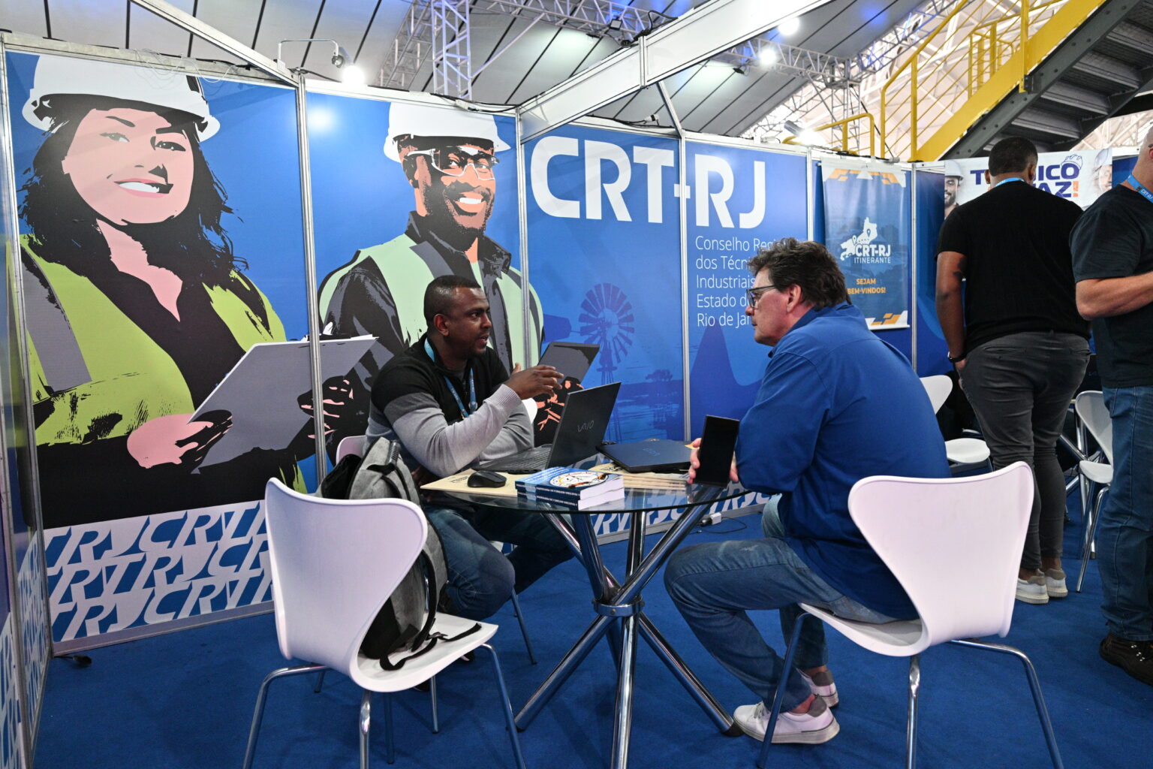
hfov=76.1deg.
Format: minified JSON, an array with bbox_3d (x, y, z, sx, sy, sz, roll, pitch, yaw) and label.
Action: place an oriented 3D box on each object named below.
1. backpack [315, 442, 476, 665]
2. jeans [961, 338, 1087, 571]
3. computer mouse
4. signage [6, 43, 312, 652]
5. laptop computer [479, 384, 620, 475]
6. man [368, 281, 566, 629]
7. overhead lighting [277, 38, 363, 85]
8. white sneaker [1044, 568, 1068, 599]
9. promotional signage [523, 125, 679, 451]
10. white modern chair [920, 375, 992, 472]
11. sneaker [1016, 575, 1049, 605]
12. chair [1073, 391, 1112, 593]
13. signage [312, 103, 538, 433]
[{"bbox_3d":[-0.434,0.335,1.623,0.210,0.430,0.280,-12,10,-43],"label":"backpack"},{"bbox_3d":[1.792,0.256,2.969,0.430,0.950,0.320,-1,4,6],"label":"jeans"},{"bbox_3d":[-0.223,0.240,1.876,0.099,0.037,0.061,0,4,20],"label":"computer mouse"},{"bbox_3d":[-1.523,-0.143,2.849,0.950,2.090,0.040,-4,4,-30],"label":"signage"},{"bbox_3d":[-0.079,0.109,2.084,0.307,0.220,0.345,0,4,26],"label":"laptop computer"},{"bbox_3d":[-0.354,0.317,2.263,0.740,1.300,0.580,1,5,34],"label":"man"},{"bbox_3d":[-1.008,-1.266,2.865,0.350,0.190,0.090,-1,4,15],"label":"overhead lighting"},{"bbox_3d":[1.970,0.778,3.041,0.105,0.110,0.290,0,4,27],"label":"white sneaker"},{"bbox_3d":[0.184,-0.259,3.821,0.950,2.090,0.040,-4,4,-30],"label":"promotional signage"},{"bbox_3d":[1.913,0.371,3.904,0.510,0.820,0.490,-3,4,-20],"label":"white modern chair"},{"bbox_3d":[1.764,0.794,3.014,0.108,0.115,0.295,-3,4,-22],"label":"sneaker"},{"bbox_3d":[2.360,0.421,3.084,0.500,0.815,0.520,0,4,26],"label":"chair"},{"bbox_3d":[-0.669,-0.201,3.335,0.950,2.090,0.040,-4,4,-30],"label":"signage"}]

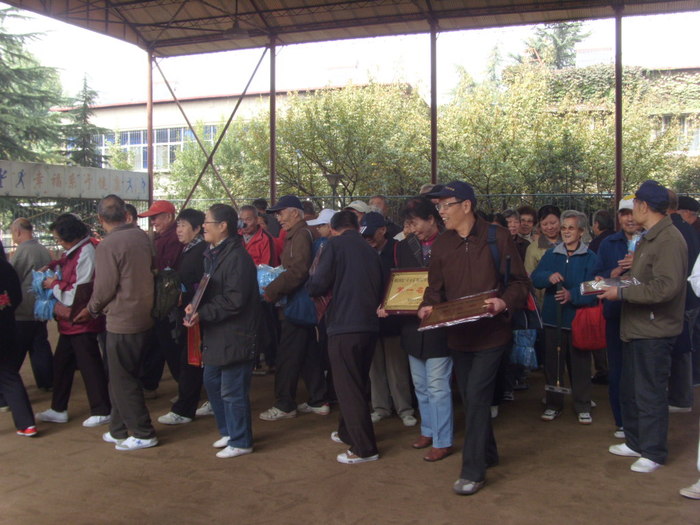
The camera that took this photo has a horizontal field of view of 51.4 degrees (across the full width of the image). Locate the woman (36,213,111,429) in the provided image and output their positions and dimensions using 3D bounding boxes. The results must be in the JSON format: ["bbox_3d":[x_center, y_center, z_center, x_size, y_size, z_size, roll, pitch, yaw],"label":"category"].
[{"bbox_3d":[-2.027,0.416,5.308,0.540,1.558,0.470,0,3,-3],"label":"woman"}]

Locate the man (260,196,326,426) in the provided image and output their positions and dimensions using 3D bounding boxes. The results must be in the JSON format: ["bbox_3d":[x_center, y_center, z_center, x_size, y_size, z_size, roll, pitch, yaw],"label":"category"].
[{"bbox_3d":[-0.436,0.332,5.535,0.580,1.692,0.550,-1,3,-14],"label":"man"}]

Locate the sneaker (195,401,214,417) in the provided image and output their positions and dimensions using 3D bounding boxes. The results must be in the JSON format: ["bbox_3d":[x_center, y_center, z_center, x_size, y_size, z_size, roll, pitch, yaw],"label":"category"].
[{"bbox_3d":[-1.075,1.122,5.644,0.260,0.107,0.098,-1,3,-9],"label":"sneaker"}]

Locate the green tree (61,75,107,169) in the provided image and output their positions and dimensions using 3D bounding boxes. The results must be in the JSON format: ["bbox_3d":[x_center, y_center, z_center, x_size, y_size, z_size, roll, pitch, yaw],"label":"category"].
[{"bbox_3d":[-8.762,-3.044,23.804,2.200,5.950,2.200,0,4,0],"label":"green tree"}]

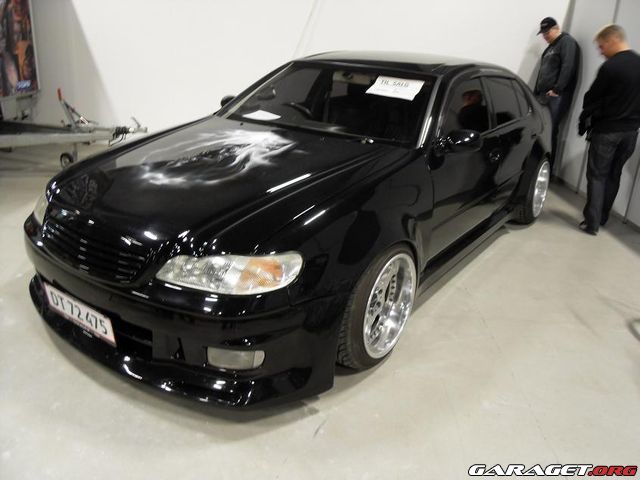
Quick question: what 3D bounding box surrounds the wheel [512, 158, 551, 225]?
[{"bbox_3d":[1.821,-0.461,4.553,0.250,0.640,0.640,16,25,33],"label":"wheel"}]

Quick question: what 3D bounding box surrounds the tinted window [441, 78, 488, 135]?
[{"bbox_3d":[0.824,-0.780,3.042,0.060,0.360,0.840,-14,7,40],"label":"tinted window"}]

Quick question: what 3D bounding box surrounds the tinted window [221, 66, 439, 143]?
[{"bbox_3d":[0.082,-0.881,3.141,1.400,0.130,0.660,16,58,33],"label":"tinted window"}]

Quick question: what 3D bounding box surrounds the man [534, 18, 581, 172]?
[{"bbox_3d":[2.614,-1.509,5.793,0.500,1.800,0.520,-4,22,-18],"label":"man"}]

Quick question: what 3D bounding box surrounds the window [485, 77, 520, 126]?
[{"bbox_3d":[1.289,-0.982,3.635,0.060,0.350,0.640,-14,7,40],"label":"window"}]

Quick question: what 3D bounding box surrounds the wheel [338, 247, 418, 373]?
[{"bbox_3d":[0.224,0.276,2.400,0.250,0.640,0.640,16,25,33],"label":"wheel"}]

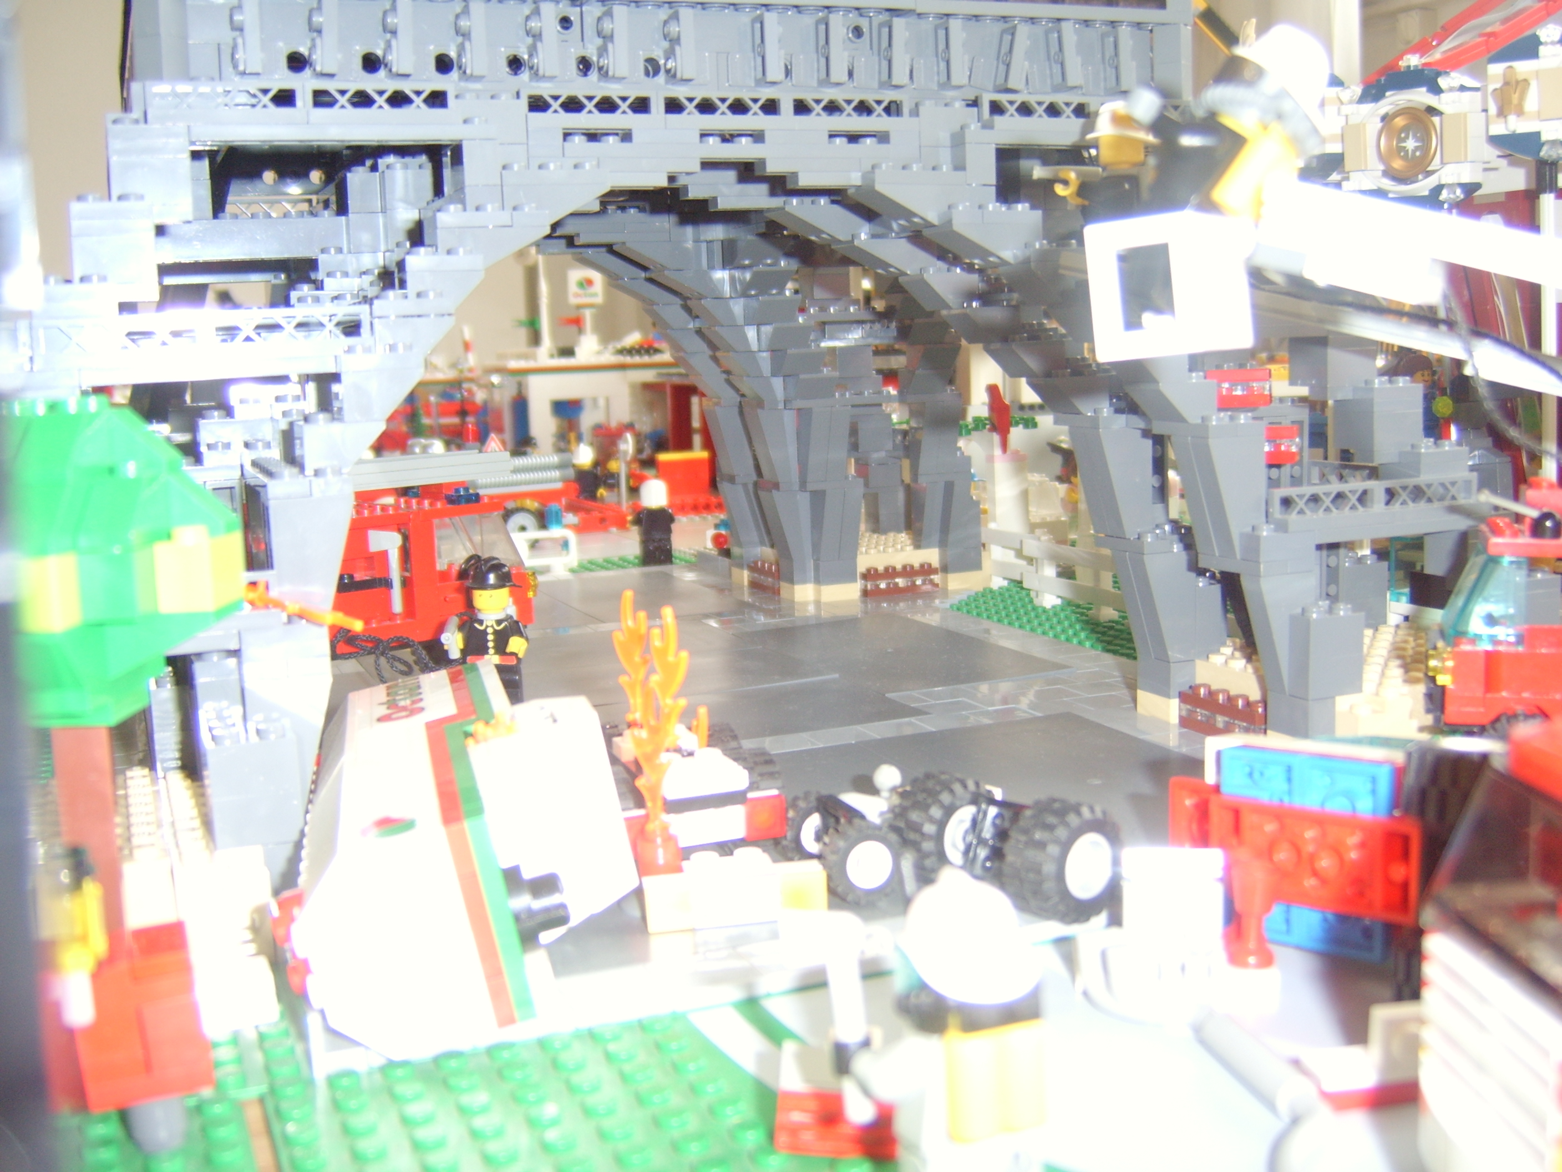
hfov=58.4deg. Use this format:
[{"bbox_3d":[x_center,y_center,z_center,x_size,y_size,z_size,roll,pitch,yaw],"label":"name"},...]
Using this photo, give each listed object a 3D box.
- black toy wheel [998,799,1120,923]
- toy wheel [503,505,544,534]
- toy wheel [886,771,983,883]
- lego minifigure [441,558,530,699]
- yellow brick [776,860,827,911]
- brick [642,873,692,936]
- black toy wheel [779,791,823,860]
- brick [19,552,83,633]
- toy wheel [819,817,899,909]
[{"bbox_3d":[0.049,0.048,0.245,0.021,0.021,0.012,-9,11,-40],"label":"black toy wheel"},{"bbox_3d":[-0.140,-0.032,0.750,0.022,0.022,0.013,-6,9,-26],"label":"toy wheel"},{"bbox_3d":[0.031,0.046,0.266,0.012,0.021,0.021,6,12,44],"label":"toy wheel"},{"bbox_3d":[-0.079,0.016,0.379,0.024,0.043,0.015,-3,9,-7],"label":"lego minifigure"},{"bbox_3d":[0.004,0.054,0.254,0.008,0.010,0.008,-3,9,-9],"label":"yellow brick"},{"bbox_3d":[-0.020,0.056,0.250,0.008,0.010,0.008,-3,9,-9],"label":"brick"},{"bbox_3d":[0.007,0.048,0.277,0.015,0.015,0.006,-5,9,-20],"label":"black toy wheel"},{"bbox_3d":[-0.093,0.001,0.176,0.008,0.010,0.008,-1,9,4],"label":"brick"},{"bbox_3d":[0.015,0.051,0.257,0.015,0.015,0.006,-6,9,-24],"label":"toy wheel"}]

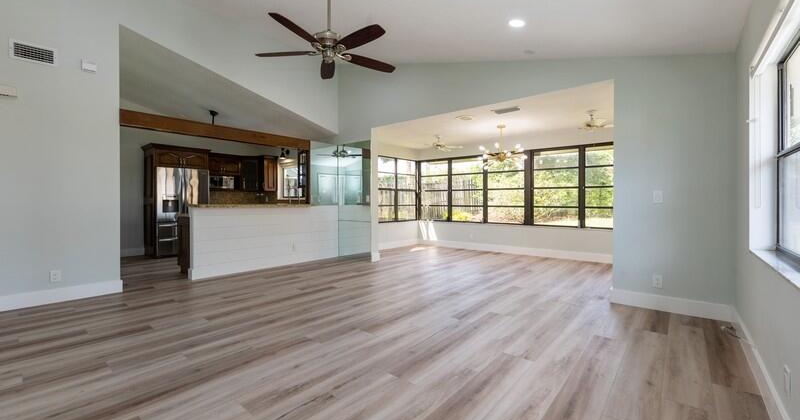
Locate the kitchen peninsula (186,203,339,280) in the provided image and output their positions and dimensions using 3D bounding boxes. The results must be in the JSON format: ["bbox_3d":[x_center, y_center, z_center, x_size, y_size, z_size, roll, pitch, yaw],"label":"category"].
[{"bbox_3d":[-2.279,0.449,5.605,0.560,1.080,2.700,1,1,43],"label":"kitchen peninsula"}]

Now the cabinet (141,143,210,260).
[{"bbox_3d":[-4.940,-0.191,6.963,0.760,2.300,1.040,1,1,43],"label":"cabinet"}]

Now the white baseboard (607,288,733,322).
[{"bbox_3d":[2.606,0.936,3.053,0.900,0.155,0.020,1,1,43],"label":"white baseboard"}]

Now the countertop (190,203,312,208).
[{"bbox_3d":[-2.463,-0.061,5.237,0.420,0.055,1.950,1,1,43],"label":"countertop"}]

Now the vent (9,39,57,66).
[{"bbox_3d":[-3.879,-1.658,3.294,0.025,0.185,0.340,1,1,43],"label":"vent"}]

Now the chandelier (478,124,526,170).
[{"bbox_3d":[1.906,-1.165,5.884,0.860,0.840,0.860,1,1,43],"label":"chandelier"}]

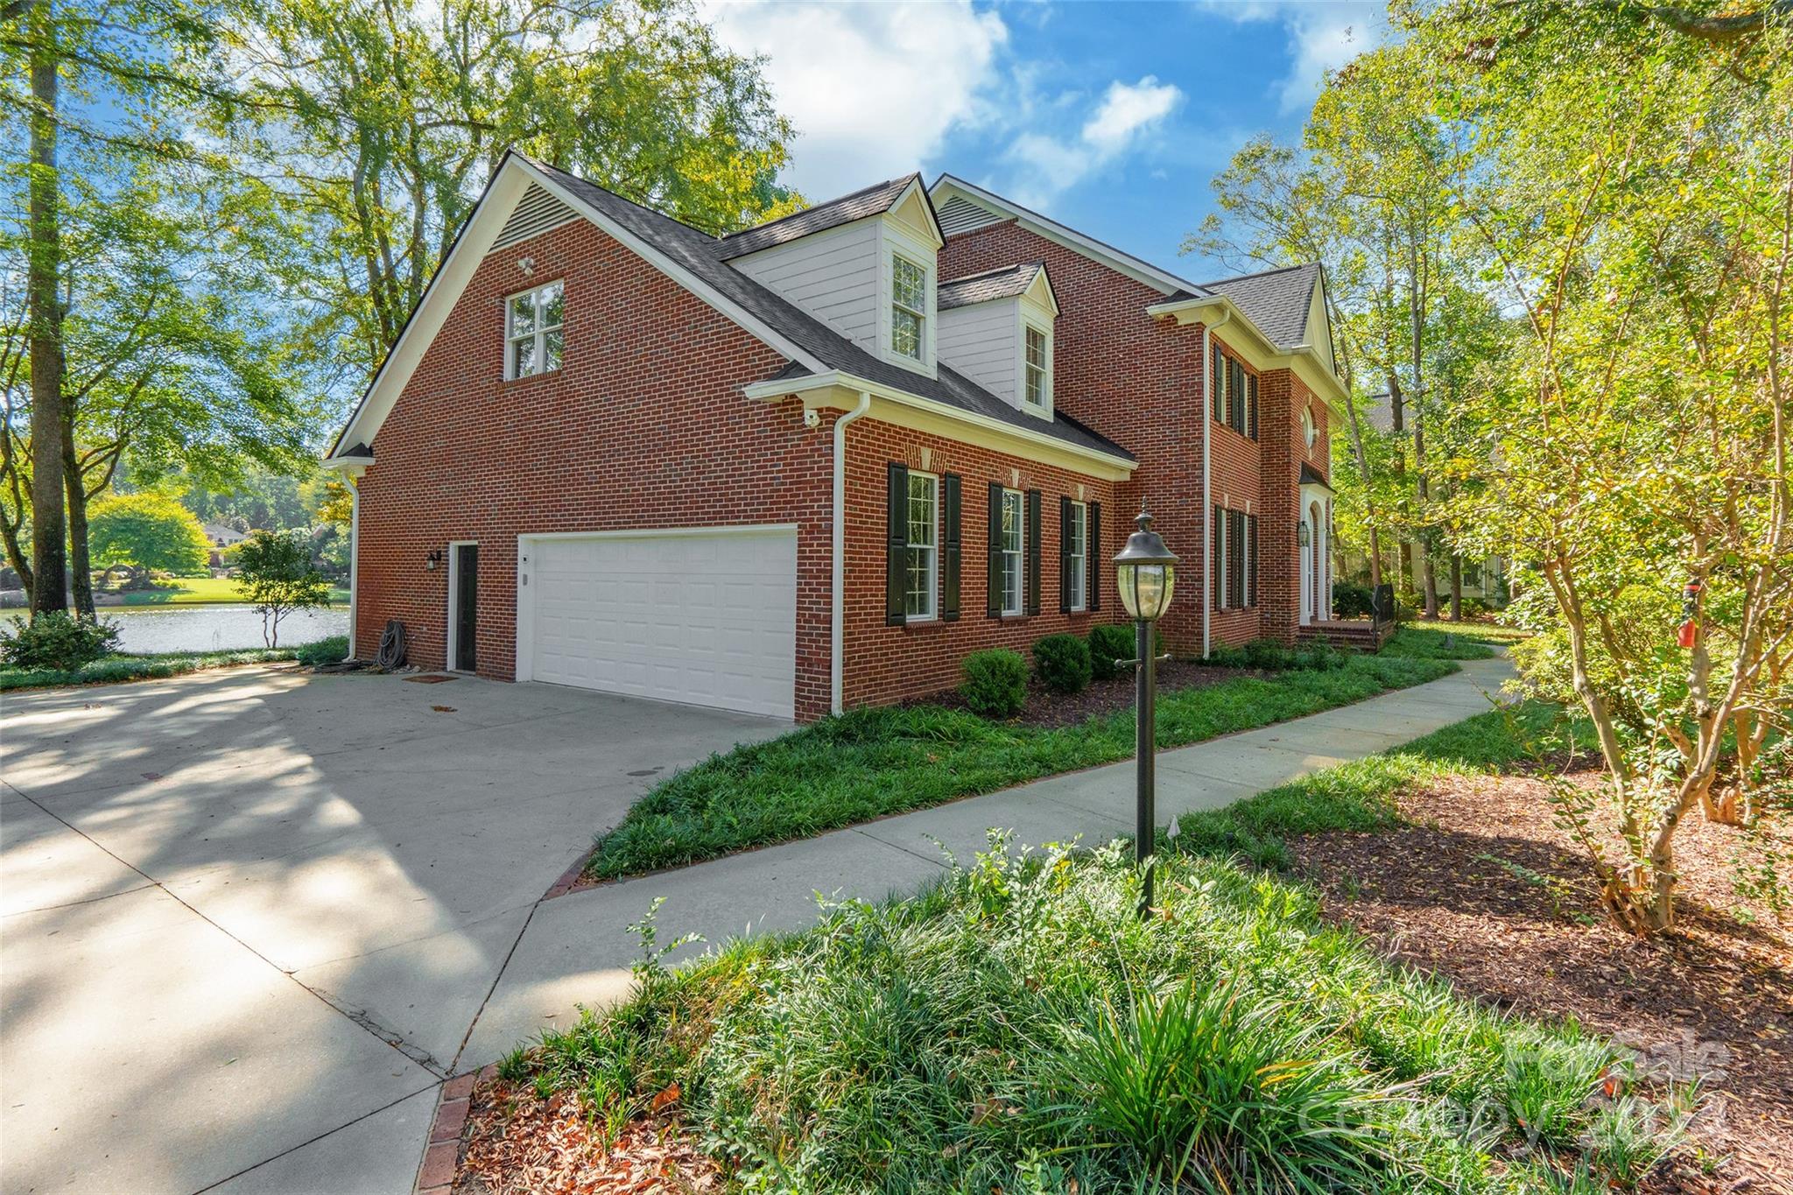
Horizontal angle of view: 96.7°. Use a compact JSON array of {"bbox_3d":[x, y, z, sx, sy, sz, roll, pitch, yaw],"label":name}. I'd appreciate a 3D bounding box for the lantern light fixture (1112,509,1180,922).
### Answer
[{"bbox_3d":[1.166,0.540,3.720,0.310,1.930,0.310,0,2,0],"label":"lantern light fixture"}]

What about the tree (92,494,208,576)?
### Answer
[{"bbox_3d":[-63.660,-5.202,68.000,10.400,7.500,9.800,0,2,0],"label":"tree"}]

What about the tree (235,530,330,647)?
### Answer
[{"bbox_3d":[-13.491,-0.185,17.500,2.100,2.600,2.050,0,2,0],"label":"tree"}]

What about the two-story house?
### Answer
[{"bbox_3d":[1.687,-3.835,19.296,15.000,9.700,21.000,1,2,36],"label":"two-story house"}]

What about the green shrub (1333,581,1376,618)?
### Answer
[{"bbox_3d":[13.620,0.042,23.800,1.300,1.150,1.400,1,2,36],"label":"green shrub"}]

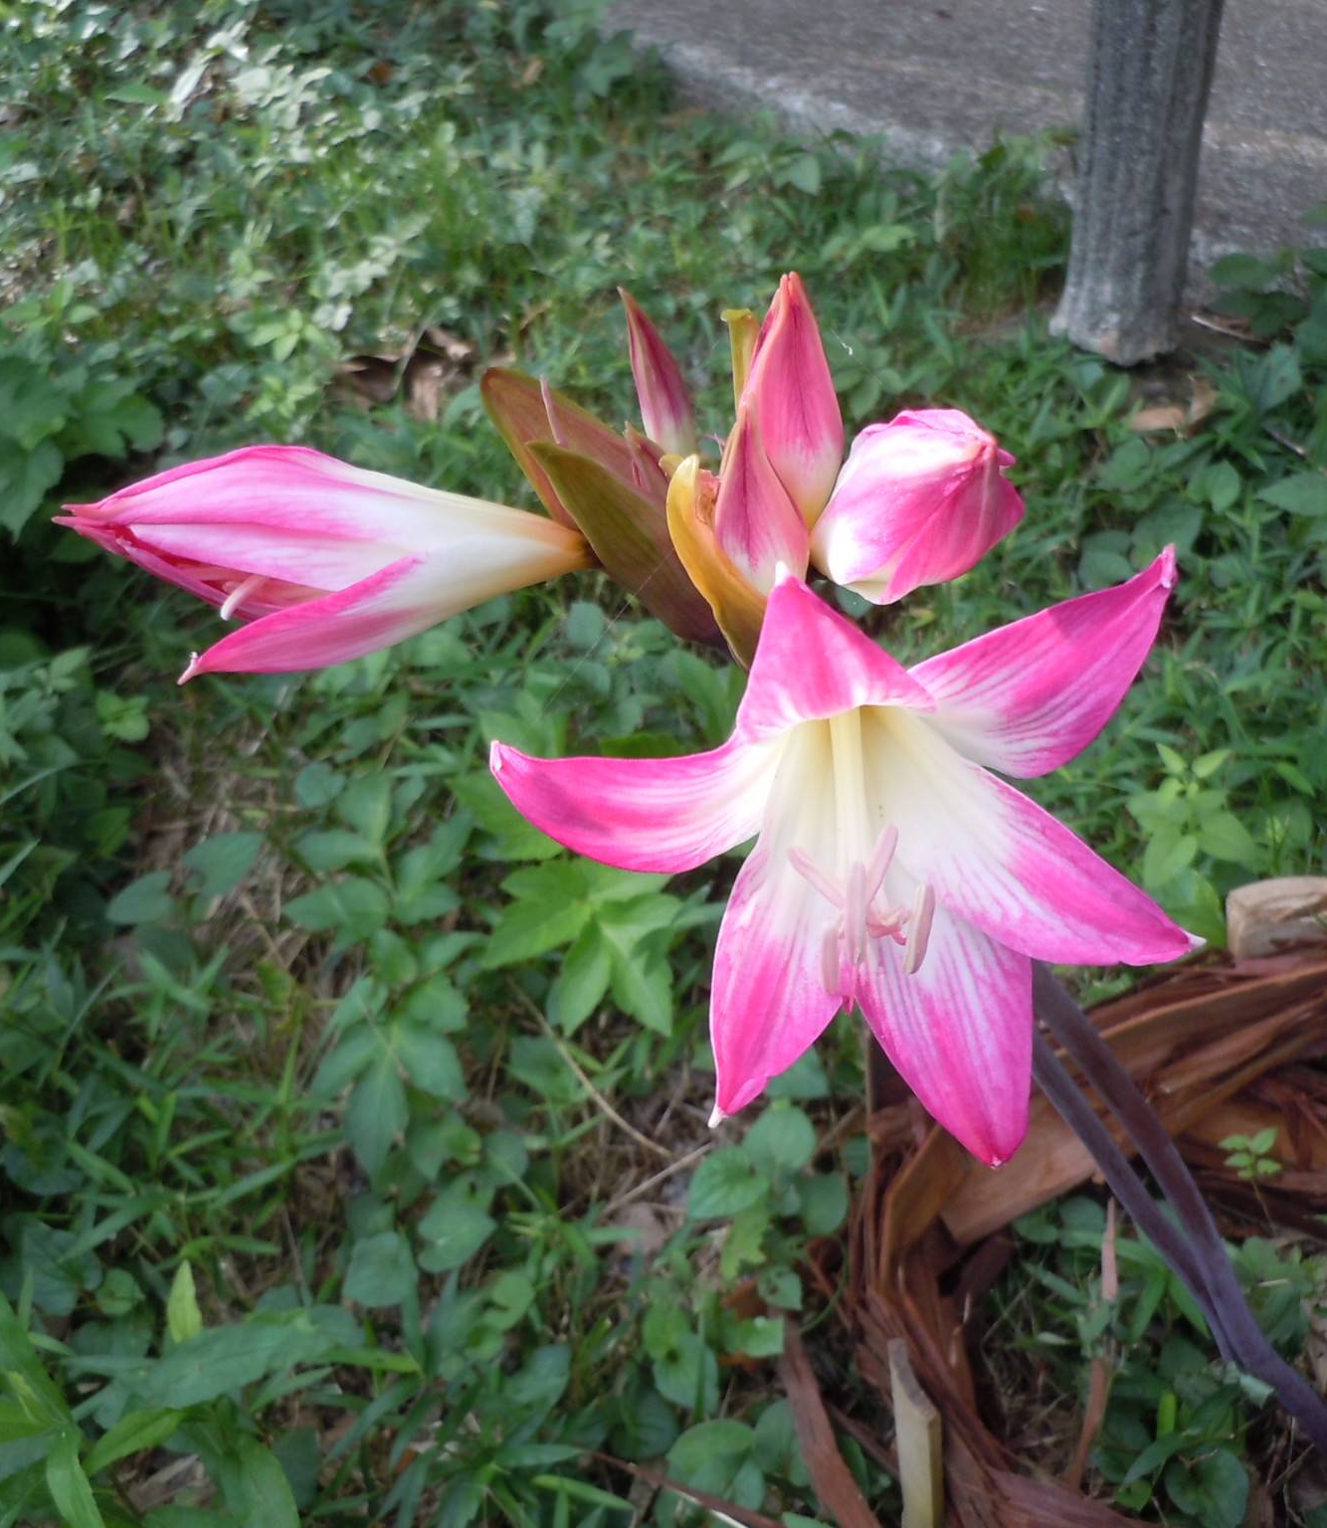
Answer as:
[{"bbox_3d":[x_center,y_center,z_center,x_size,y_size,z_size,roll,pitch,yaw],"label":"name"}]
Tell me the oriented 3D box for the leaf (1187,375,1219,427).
[{"bbox_3d":[0.490,-0.330,1.500,0.032,0.030,0.052,-1,35,0],"label":"leaf"}]

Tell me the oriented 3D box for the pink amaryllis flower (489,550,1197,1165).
[{"bbox_3d":[0.030,0.010,0.297,0.113,0.104,0.080,-1,24,0],"label":"pink amaryllis flower"}]

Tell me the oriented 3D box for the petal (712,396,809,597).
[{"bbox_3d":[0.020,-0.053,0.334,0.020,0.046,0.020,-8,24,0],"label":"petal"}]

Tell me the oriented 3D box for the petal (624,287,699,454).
[{"bbox_3d":[-0.002,-0.084,0.357,0.014,0.046,0.014,-19,24,0],"label":"petal"}]

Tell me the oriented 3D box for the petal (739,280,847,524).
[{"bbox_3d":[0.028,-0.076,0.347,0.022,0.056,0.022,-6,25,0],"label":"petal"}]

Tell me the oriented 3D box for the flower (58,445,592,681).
[{"bbox_3d":[-0.068,-0.042,0.335,0.105,0.046,0.048,-3,35,0],"label":"flower"}]

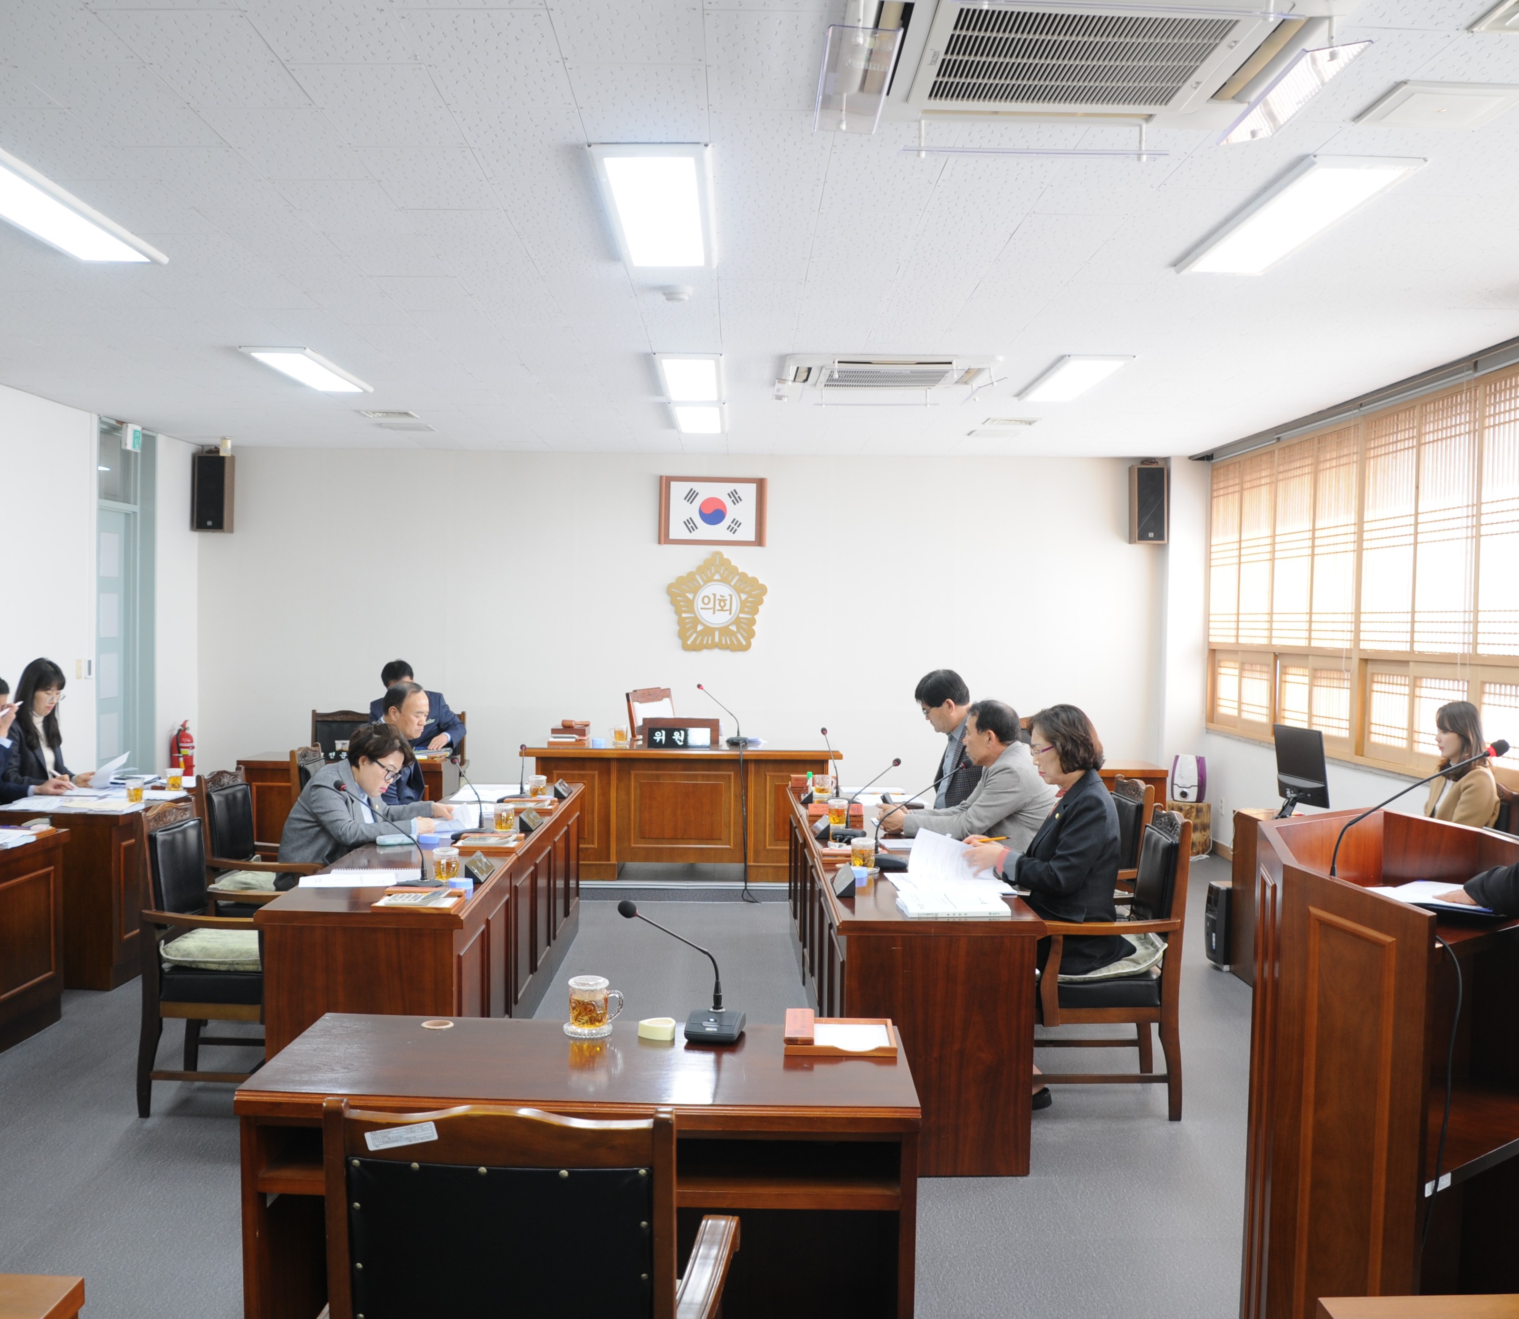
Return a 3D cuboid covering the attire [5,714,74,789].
[{"bbox_3d":[-3.550,0.545,7.311,0.330,0.580,0.410,1,1,30],"label":"attire"}]

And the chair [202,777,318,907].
[{"bbox_3d":[-1.785,0.909,5.769,0.600,0.955,0.560,1,1,-3],"label":"chair"}]

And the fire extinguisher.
[{"bbox_3d":[-3.915,0.665,10.089,0.165,0.500,0.150,0,1,-25],"label":"fire extinguisher"}]

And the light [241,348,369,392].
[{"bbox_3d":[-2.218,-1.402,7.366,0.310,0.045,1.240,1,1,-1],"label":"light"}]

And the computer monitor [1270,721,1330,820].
[{"bbox_3d":[2.304,0.495,6.537,0.190,0.390,0.380,1,1,-12],"label":"computer monitor"}]

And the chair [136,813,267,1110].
[{"bbox_3d":[-1.607,0.916,4.671,0.560,0.920,0.570,1,1,-1],"label":"chair"}]

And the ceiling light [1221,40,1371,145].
[{"bbox_3d":[1.152,-1.219,3.224,0.135,0.040,0.560,1,1,-1],"label":"ceiling light"}]

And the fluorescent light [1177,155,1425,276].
[{"bbox_3d":[1.597,-1.314,4.539,0.320,0.056,1.190,1,1,-1],"label":"fluorescent light"}]

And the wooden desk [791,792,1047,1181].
[{"bbox_3d":[0.472,1.060,5.886,0.590,0.715,3.420,1,1,-1],"label":"wooden desk"}]

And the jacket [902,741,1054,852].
[{"bbox_3d":[0.887,0.613,5.809,0.680,0.580,0.520,1,1,-1],"label":"jacket"}]

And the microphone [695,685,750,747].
[{"bbox_3d":[-0.186,0.319,8.549,0.273,0.341,0.307,0,2,-28],"label":"microphone"}]

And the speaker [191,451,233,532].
[{"bbox_3d":[-3.729,-1.141,10.124,0.235,0.525,0.210,1,1,-4],"label":"speaker"}]

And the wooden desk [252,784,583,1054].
[{"bbox_3d":[-1.128,1.007,5.725,0.570,0.703,3.310,1,1,-1],"label":"wooden desk"}]

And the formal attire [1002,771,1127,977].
[{"bbox_3d":[0.996,0.733,5.010,0.410,0.700,0.440,1,1,-8],"label":"formal attire"}]

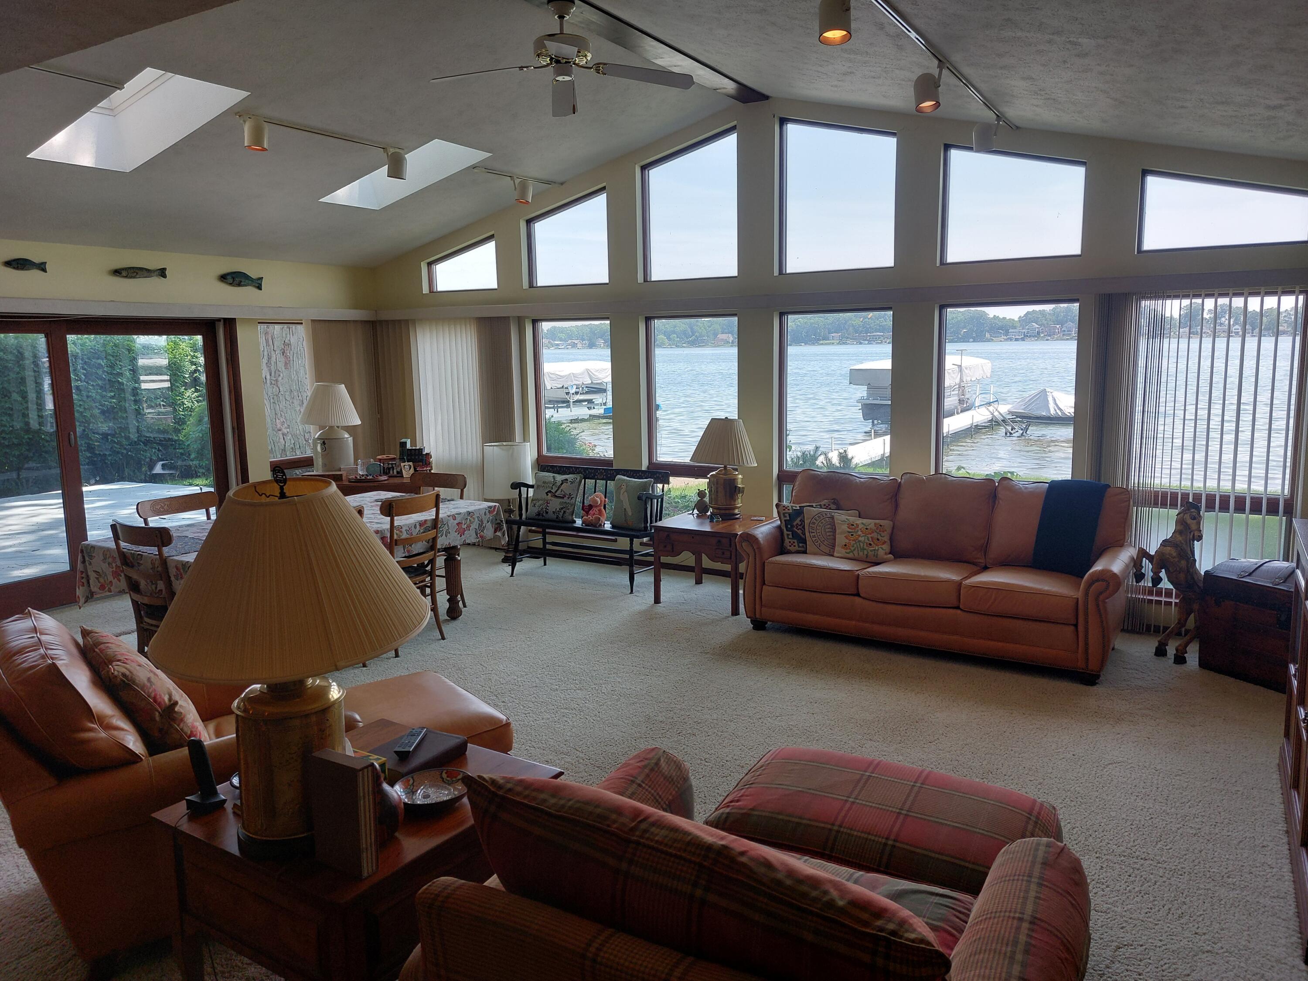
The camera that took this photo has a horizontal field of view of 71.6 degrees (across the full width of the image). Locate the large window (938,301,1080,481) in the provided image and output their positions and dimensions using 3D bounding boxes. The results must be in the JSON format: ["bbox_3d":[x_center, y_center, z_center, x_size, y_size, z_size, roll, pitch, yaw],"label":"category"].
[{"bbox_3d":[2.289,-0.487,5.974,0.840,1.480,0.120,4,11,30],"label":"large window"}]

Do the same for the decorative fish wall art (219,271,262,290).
[{"bbox_3d":[-3.347,-1.712,7.376,0.060,0.140,0.380,4,11,30],"label":"decorative fish wall art"}]

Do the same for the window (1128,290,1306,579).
[{"bbox_3d":[3.305,-0.304,5.395,0.840,1.700,0.120,4,11,30],"label":"window"}]

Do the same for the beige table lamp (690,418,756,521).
[{"bbox_3d":[0.497,-0.160,6.388,0.475,0.710,0.475,-1,9,0],"label":"beige table lamp"}]

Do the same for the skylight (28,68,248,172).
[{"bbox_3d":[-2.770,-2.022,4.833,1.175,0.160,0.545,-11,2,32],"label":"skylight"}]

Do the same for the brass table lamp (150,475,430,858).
[{"bbox_3d":[-0.878,0.406,2.204,0.595,0.933,0.595,4,11,30],"label":"brass table lamp"}]

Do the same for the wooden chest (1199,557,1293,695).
[{"bbox_3d":[3.420,0.718,4.728,0.500,0.585,0.800,-6,10,-29],"label":"wooden chest"}]

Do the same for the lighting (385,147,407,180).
[{"bbox_3d":[-1.735,-2.203,6.111,0.135,0.190,0.135,-1,9,0],"label":"lighting"}]

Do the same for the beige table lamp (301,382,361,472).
[{"bbox_3d":[-2.421,-0.462,6.733,0.450,0.680,0.450,4,11,30],"label":"beige table lamp"}]

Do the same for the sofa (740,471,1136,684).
[{"bbox_3d":[1.729,0.426,5.741,2.266,1.019,0.926,5,11,32],"label":"sofa"}]

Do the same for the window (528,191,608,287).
[{"bbox_3d":[-0.683,-1.969,7.145,0.779,0.709,0.100,4,11,30],"label":"window"}]

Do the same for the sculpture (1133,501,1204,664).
[{"bbox_3d":[2.793,0.493,4.901,0.350,0.884,0.200,0,9,5],"label":"sculpture"}]

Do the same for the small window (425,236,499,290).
[{"bbox_3d":[-1.783,-2.107,8.468,0.916,0.477,0.100,5,11,32],"label":"small window"}]

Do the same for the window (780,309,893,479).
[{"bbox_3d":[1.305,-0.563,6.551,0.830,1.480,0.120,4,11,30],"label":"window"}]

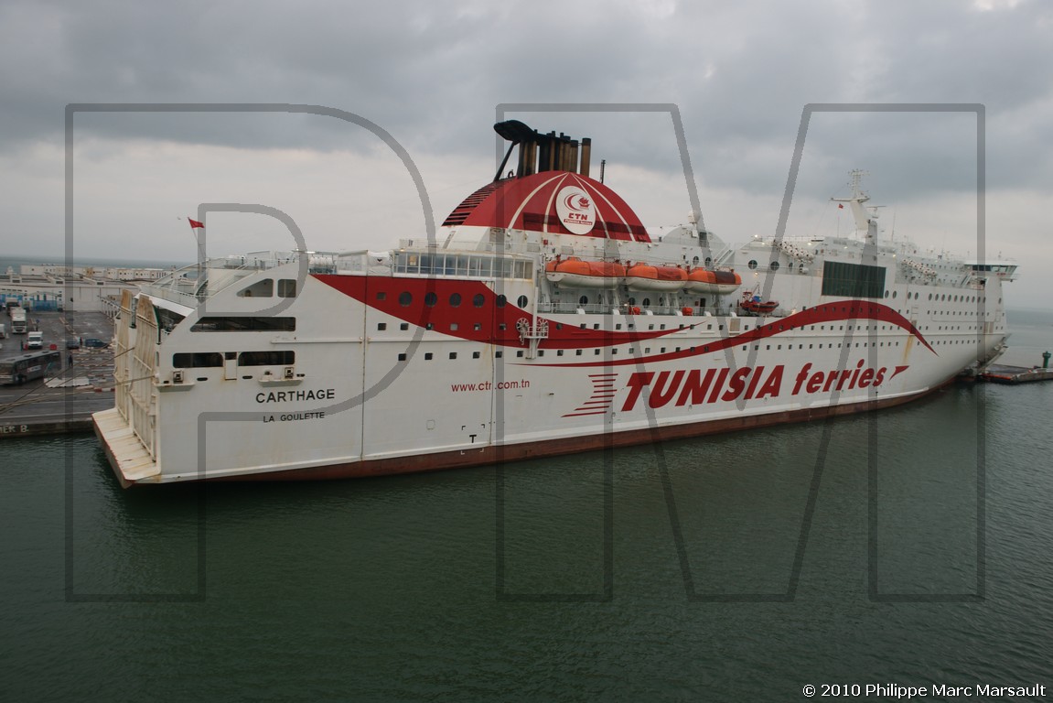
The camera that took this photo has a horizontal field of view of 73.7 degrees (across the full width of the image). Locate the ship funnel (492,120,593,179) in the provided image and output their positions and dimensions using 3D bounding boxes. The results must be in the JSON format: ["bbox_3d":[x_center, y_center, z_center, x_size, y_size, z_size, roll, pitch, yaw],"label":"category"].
[{"bbox_3d":[2.220,-22.310,81.570,13.000,6.700,4.400,-1,7,-36],"label":"ship funnel"}]

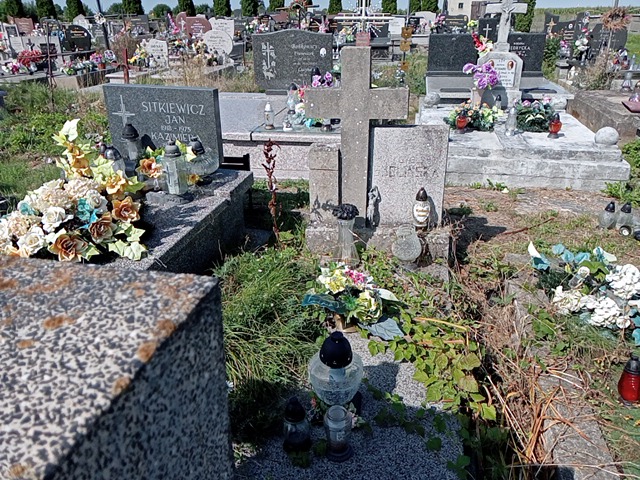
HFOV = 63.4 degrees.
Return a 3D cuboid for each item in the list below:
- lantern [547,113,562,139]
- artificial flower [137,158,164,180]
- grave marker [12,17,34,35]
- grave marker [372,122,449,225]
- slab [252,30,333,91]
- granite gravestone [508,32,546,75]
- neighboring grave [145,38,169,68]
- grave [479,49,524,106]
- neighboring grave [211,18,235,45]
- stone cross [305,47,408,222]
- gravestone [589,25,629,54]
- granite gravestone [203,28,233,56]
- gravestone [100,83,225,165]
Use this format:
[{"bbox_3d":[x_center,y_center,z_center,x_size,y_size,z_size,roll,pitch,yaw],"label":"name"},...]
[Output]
[{"bbox_3d":[2.438,-1.180,5.323,0.127,0.237,0.127,4,24,10],"label":"lantern"},{"bbox_3d":[-1.205,-0.513,3.660,0.165,0.110,0.130,0,24,0],"label":"artificial flower"},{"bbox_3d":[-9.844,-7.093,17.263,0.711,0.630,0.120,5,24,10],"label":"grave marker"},{"bbox_3d":[0.606,-0.432,3.551,0.514,0.694,0.090,3,24,7],"label":"grave marker"},{"bbox_3d":[-0.354,-2.382,6.873,1.056,0.744,0.100,4,24,10],"label":"slab"},{"bbox_3d":[3.313,-3.129,8.619,0.797,0.592,0.100,4,24,10],"label":"granite gravestone"},{"bbox_3d":[-3.726,-4.291,11.928,0.493,0.639,0.100,5,24,10],"label":"neighboring grave"},{"bbox_3d":[2.461,-2.213,7.098,0.540,0.739,0.250,5,24,10],"label":"grave"},{"bbox_3d":[-2.930,-6.325,15.634,0.744,0.726,0.120,5,24,10],"label":"neighboring grave"},{"bbox_3d":[0.234,-0.680,3.464,0.675,1.143,0.130,3,24,7],"label":"stone cross"},{"bbox_3d":[6.058,-4.151,10.912,0.739,0.725,0.120,4,24,10],"label":"gravestone"},{"bbox_3d":[-2.332,-4.538,11.929,0.662,0.623,0.100,5,24,10],"label":"granite gravestone"},{"bbox_3d":[-1.214,-0.883,4.028,0.910,0.590,0.080,5,24,12],"label":"gravestone"}]

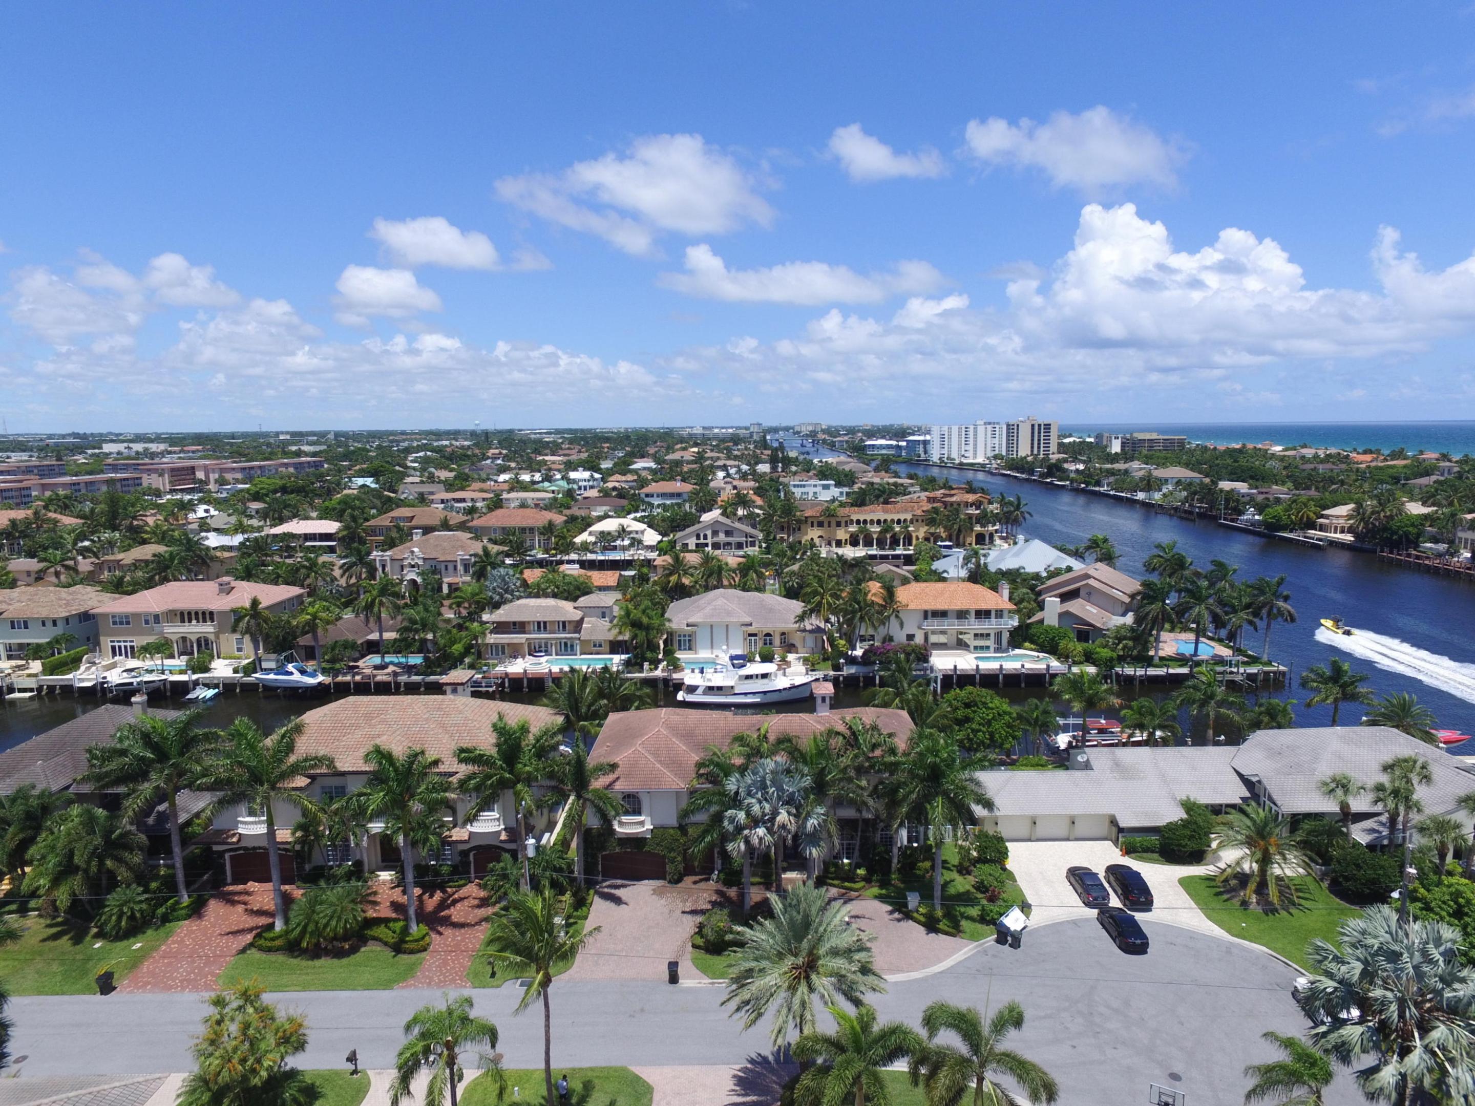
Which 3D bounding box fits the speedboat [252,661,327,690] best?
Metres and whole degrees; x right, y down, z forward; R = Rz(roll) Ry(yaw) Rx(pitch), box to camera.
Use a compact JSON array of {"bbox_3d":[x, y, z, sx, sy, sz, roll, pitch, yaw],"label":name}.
[{"bbox_3d":[-63.296,17.377,120.200,10.320,3.400,3.200,0,9,0],"label":"speedboat"}]

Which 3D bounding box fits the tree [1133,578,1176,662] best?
[{"bbox_3d":[62.319,10.284,127.494,6.530,12.584,6.530,0,9,0],"label":"tree"}]

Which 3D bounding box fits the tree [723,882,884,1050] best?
[{"bbox_3d":[3.382,22.764,43.604,8.200,10.880,7.950,0,9,0],"label":"tree"}]

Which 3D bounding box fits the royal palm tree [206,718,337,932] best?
[{"bbox_3d":[-32.848,19.738,60.688,9.196,15.464,9.196,0,9,0],"label":"royal palm tree"}]

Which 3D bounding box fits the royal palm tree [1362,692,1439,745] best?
[{"bbox_3d":[68.023,18.467,87.655,7.799,8.169,7.799,0,9,0],"label":"royal palm tree"}]

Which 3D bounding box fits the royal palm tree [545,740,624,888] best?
[{"bbox_3d":[-11.378,19.238,62.989,5.930,11.650,5.750,0,9,0],"label":"royal palm tree"}]

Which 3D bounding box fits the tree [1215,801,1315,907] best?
[{"bbox_3d":[39.558,22.479,64.362,8.065,7.074,8.065,0,9,0],"label":"tree"}]

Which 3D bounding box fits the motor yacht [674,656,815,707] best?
[{"bbox_3d":[1.485,16.058,112.914,18.950,6.600,5.200,-1,9,-1],"label":"motor yacht"}]

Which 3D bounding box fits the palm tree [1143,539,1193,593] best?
[{"bbox_3d":[72.600,5.240,144.040,8.340,15.050,8.090,0,9,0],"label":"palm tree"}]

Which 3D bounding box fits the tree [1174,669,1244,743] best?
[{"bbox_3d":[47.869,16.497,86.595,7.350,9.760,7.130,0,9,0],"label":"tree"}]

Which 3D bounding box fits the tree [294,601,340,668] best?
[{"bbox_3d":[-61.964,12.599,126.103,7.142,10.608,7.142,0,9,0],"label":"tree"}]

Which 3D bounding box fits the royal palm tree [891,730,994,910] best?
[{"bbox_3d":[15.018,19.984,62.725,7.496,13.529,7.496,0,9,0],"label":"royal palm tree"}]

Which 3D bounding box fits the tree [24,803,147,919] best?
[{"bbox_3d":[-46.480,21.747,60.699,8.680,8.080,8.420,0,9,0],"label":"tree"}]

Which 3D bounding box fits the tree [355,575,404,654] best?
[{"bbox_3d":[-52.421,9.784,125.146,7.590,13.510,7.360,0,9,0],"label":"tree"}]

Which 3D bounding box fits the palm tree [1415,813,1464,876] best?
[{"bbox_3d":[53.562,22.867,65.110,3.775,5.839,3.775,0,9,0],"label":"palm tree"}]

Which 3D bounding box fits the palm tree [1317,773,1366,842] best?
[{"bbox_3d":[47.767,21.495,67.585,3.824,7.916,3.824,0,9,0],"label":"palm tree"}]

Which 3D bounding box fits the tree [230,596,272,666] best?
[{"bbox_3d":[-69.052,11.553,121.614,6.400,11.310,6.210,0,9,0],"label":"tree"}]

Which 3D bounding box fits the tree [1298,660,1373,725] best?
[{"bbox_3d":[62.388,16.781,89.058,7.796,11.184,7.796,0,9,0],"label":"tree"}]

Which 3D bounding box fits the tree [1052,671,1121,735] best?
[{"bbox_3d":[36.987,17.594,90.687,7.333,9.538,7.333,0,9,0],"label":"tree"}]

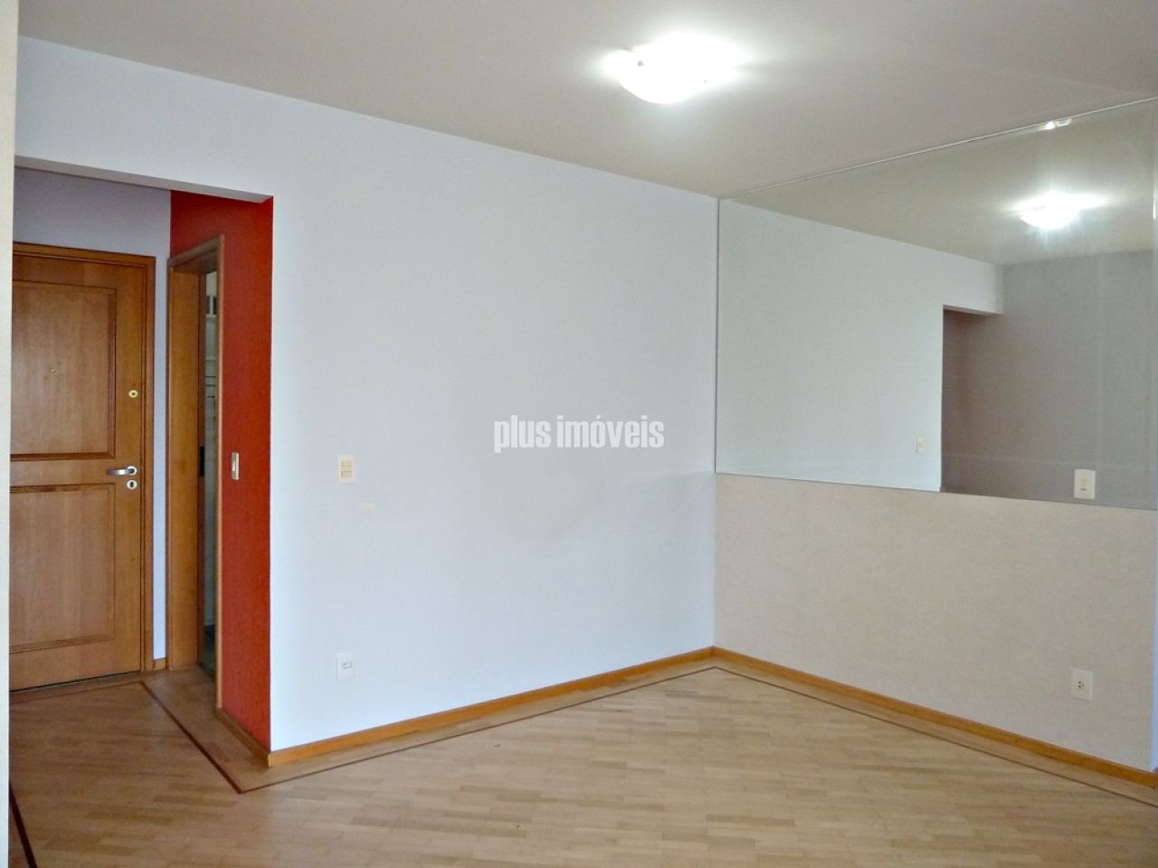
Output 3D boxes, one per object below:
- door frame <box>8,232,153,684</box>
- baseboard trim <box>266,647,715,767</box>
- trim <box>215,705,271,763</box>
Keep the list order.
[{"bbox_3d":[-2.594,0.180,4.128,0.870,2.140,0.060,0,2,-39],"label":"door frame"},{"bbox_3d":[-0.198,1.258,4.008,2.529,0.064,0.016,0,2,-39],"label":"baseboard trim"},{"bbox_3d":[-1.400,1.252,3.467,0.016,0.064,0.672,0,2,-39],"label":"trim"}]

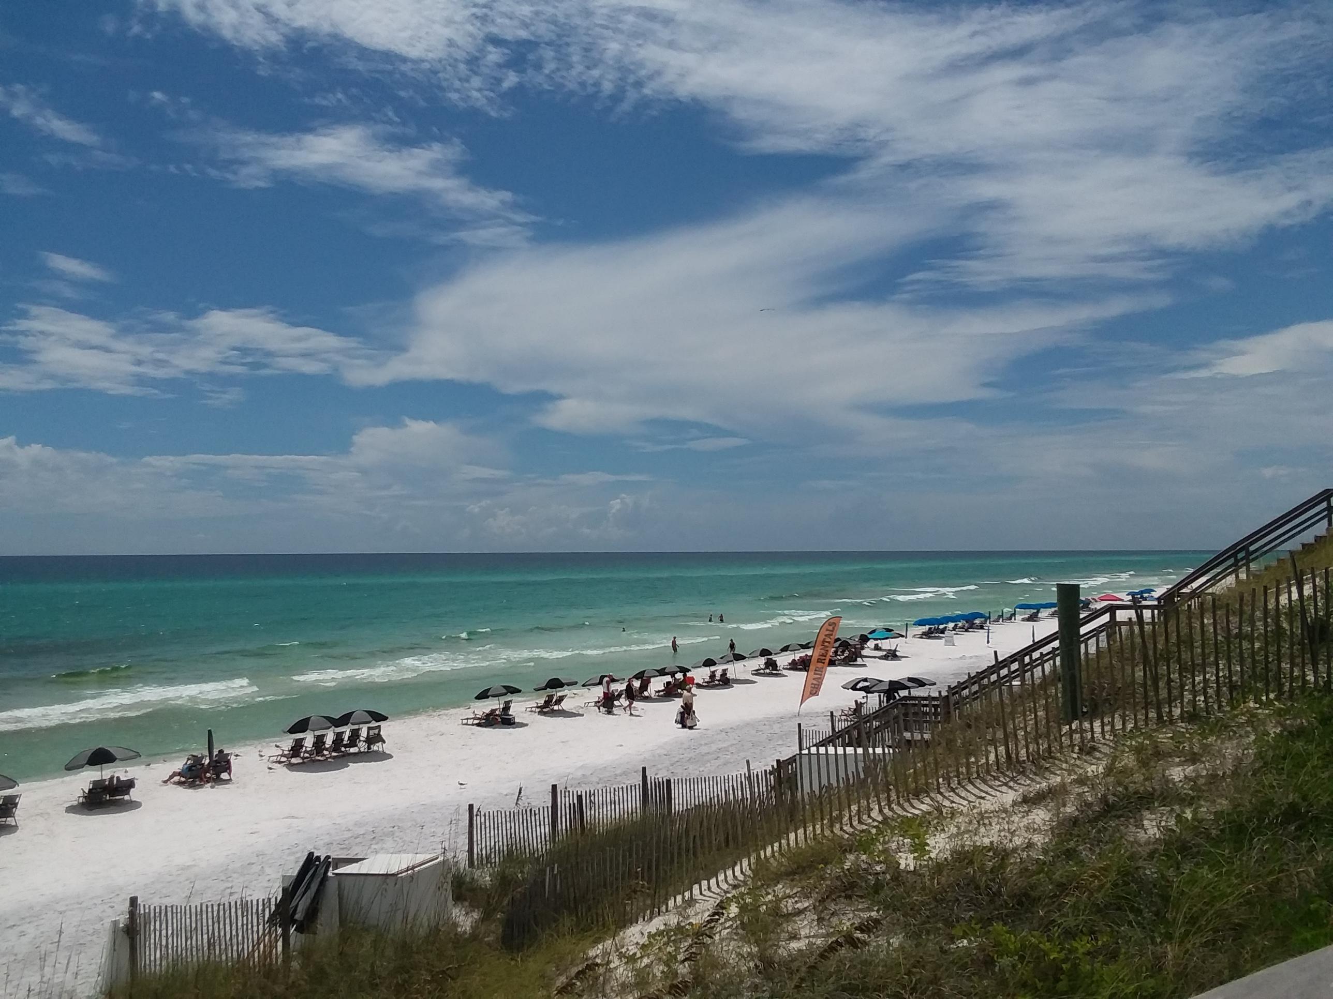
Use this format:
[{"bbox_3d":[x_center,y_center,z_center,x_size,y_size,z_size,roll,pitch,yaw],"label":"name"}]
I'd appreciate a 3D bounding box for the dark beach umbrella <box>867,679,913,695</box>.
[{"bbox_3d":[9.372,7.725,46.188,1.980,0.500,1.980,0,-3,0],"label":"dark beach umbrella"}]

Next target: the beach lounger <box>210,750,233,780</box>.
[{"bbox_3d":[-14.984,8.718,36.921,1.200,0.880,0.630,-2,-3,33],"label":"beach lounger"}]

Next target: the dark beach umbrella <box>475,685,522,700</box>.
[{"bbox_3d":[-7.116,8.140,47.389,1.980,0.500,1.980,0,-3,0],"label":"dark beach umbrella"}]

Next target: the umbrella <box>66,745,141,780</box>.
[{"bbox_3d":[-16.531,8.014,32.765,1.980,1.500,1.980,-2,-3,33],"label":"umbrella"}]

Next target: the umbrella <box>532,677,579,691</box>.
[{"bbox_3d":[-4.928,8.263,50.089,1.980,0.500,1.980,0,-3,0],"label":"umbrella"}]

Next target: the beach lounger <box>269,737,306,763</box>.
[{"bbox_3d":[-13.354,8.823,39.286,1.250,0.880,0.630,-2,-3,33],"label":"beach lounger"}]

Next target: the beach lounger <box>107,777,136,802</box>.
[{"bbox_3d":[-16.629,8.600,33.596,1.200,0.820,0.630,-2,-3,33],"label":"beach lounger"}]

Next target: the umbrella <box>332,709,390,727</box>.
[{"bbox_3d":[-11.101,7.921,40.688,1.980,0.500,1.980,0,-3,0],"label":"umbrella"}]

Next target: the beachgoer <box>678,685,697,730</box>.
[{"bbox_3d":[0.851,8.514,45.600,0.600,1.750,0.580,-1,-3,10],"label":"beachgoer"}]

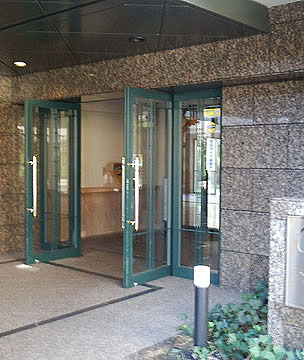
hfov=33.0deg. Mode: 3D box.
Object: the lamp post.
[{"bbox_3d":[0.383,0.966,3.971,0.123,0.636,0.123,0,2,0],"label":"lamp post"}]

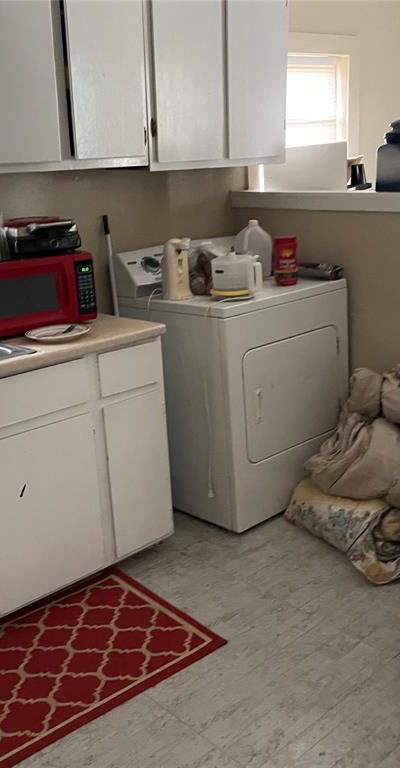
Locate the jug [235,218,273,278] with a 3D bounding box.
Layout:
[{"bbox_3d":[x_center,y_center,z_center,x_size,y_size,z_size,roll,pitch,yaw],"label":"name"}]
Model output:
[{"bbox_3d":[0.244,-0.620,3.511,0.143,0.255,0.143,-10,18,-24],"label":"jug"}]

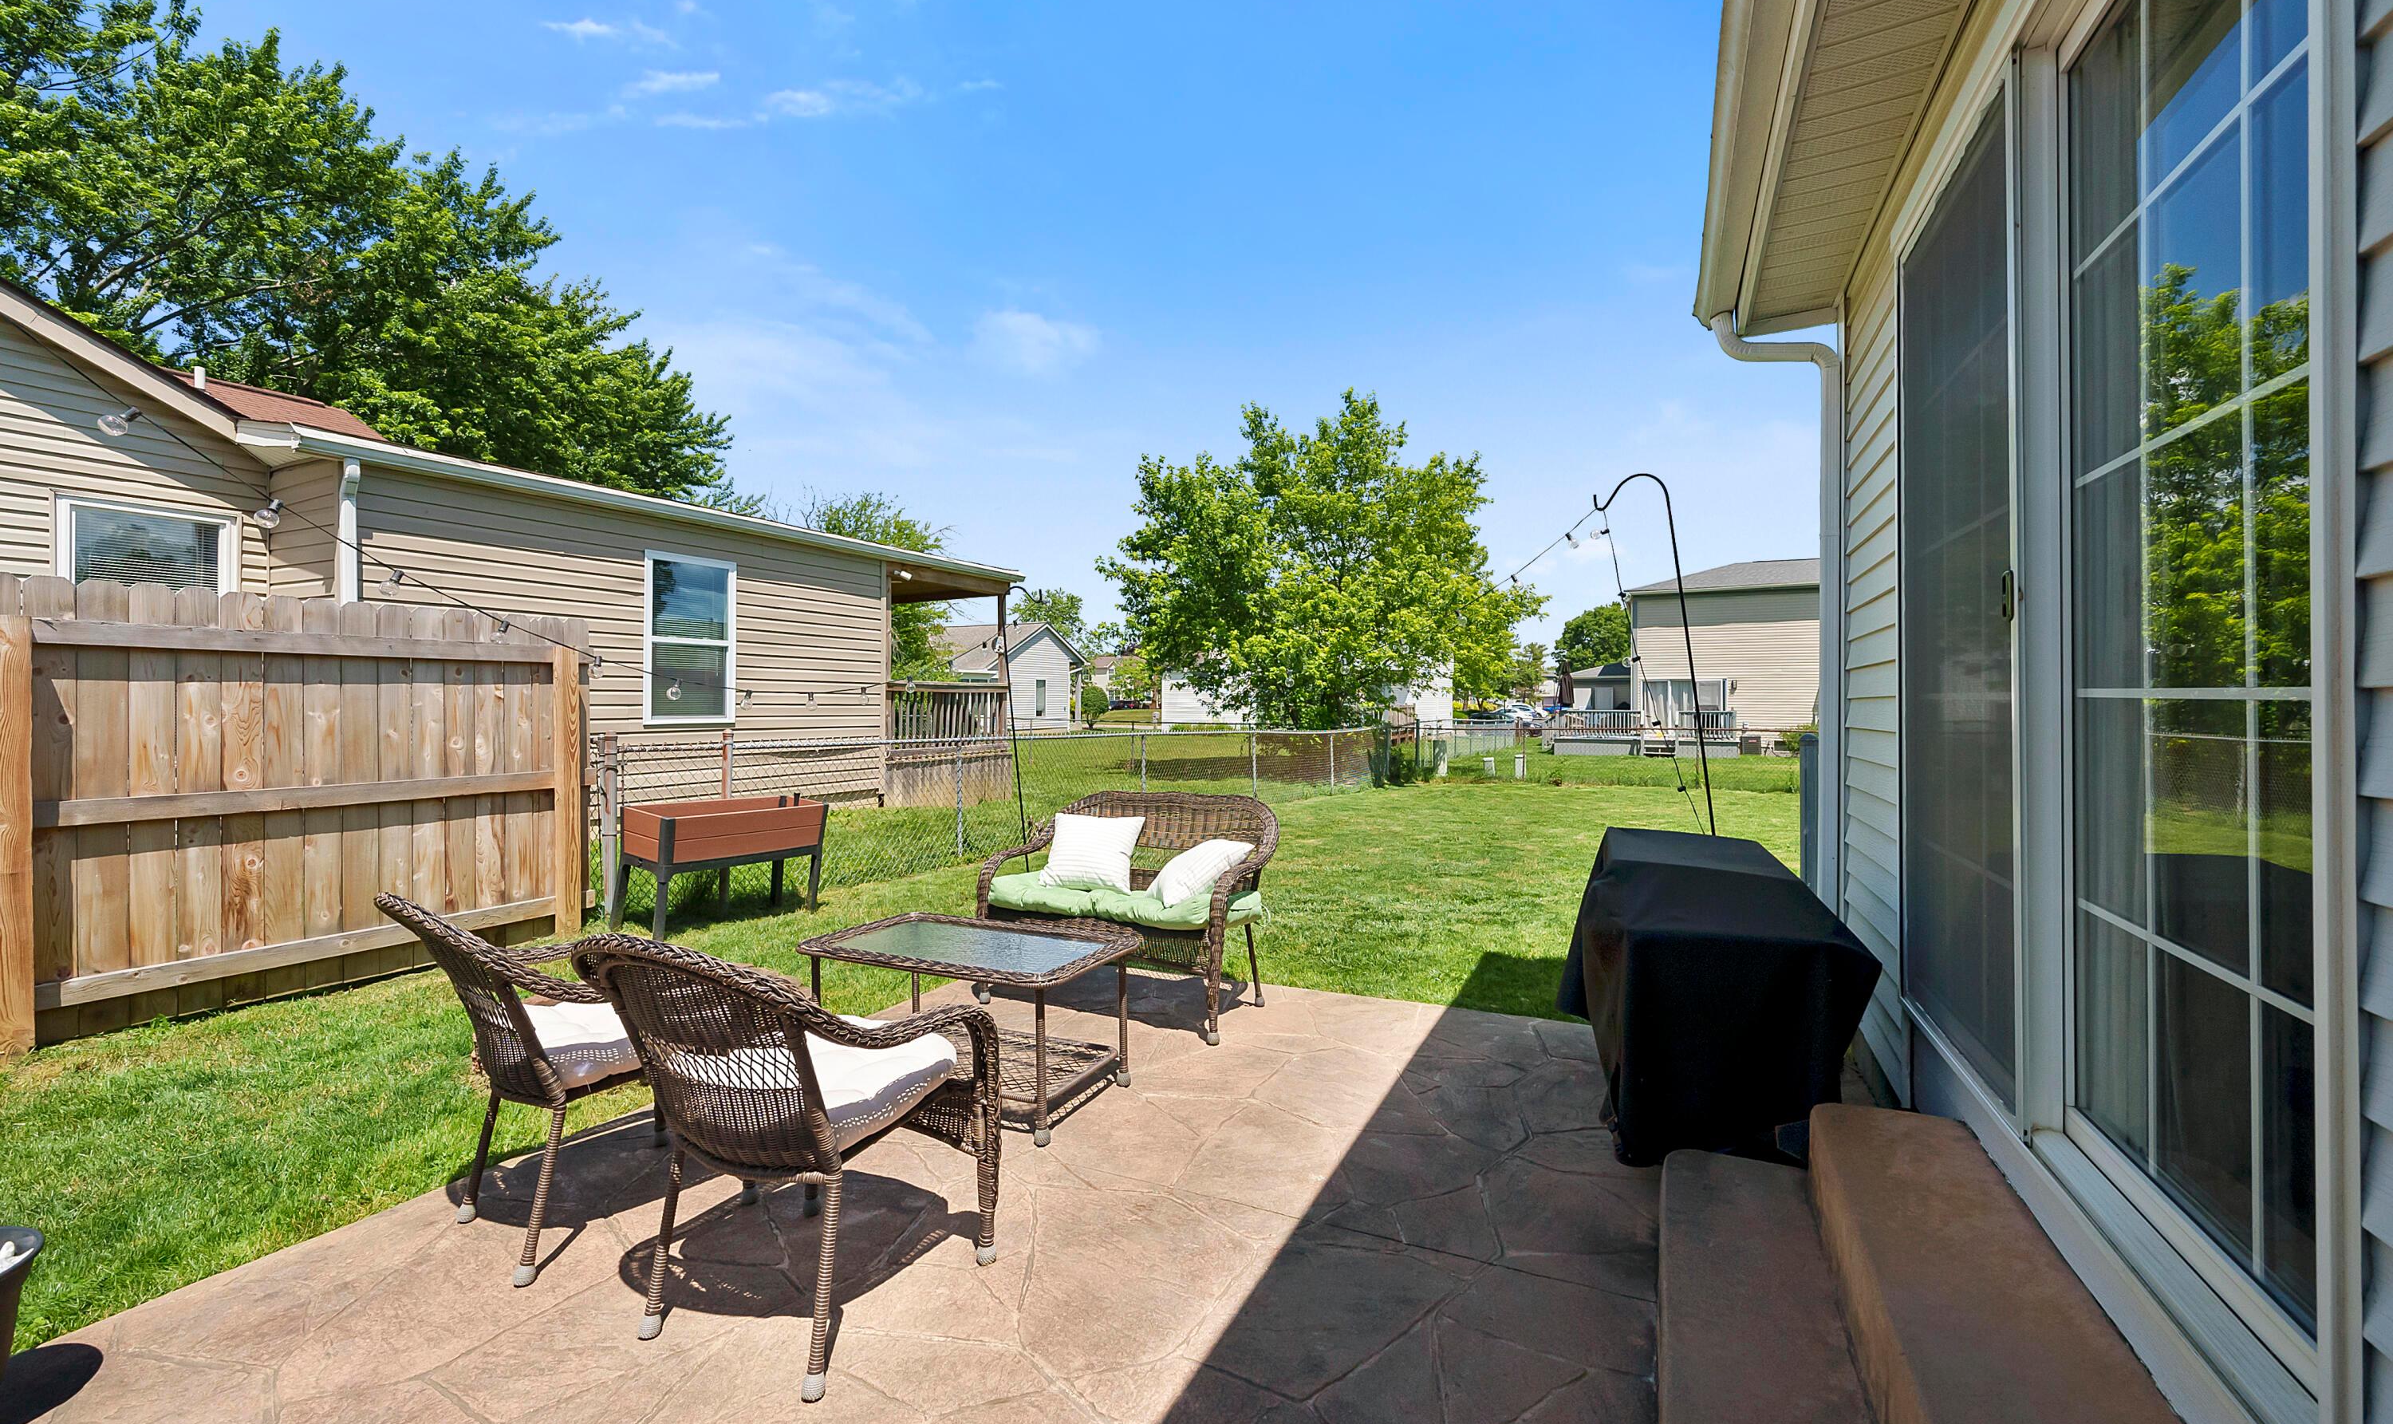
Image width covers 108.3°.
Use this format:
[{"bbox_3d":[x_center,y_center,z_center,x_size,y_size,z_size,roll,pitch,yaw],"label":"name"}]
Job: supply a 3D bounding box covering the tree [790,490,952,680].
[{"bbox_3d":[-9.500,-2.300,25.000,5.800,7.900,5.600,0,1,0],"label":"tree"}]

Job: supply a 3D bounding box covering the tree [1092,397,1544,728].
[{"bbox_3d":[2.900,-2.800,20.000,9.900,8.900,9.200,0,1,0],"label":"tree"}]

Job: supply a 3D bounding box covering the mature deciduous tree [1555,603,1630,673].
[{"bbox_3d":[29.000,-2.700,61.000,7.800,9.200,7.600,0,1,0],"label":"mature deciduous tree"}]

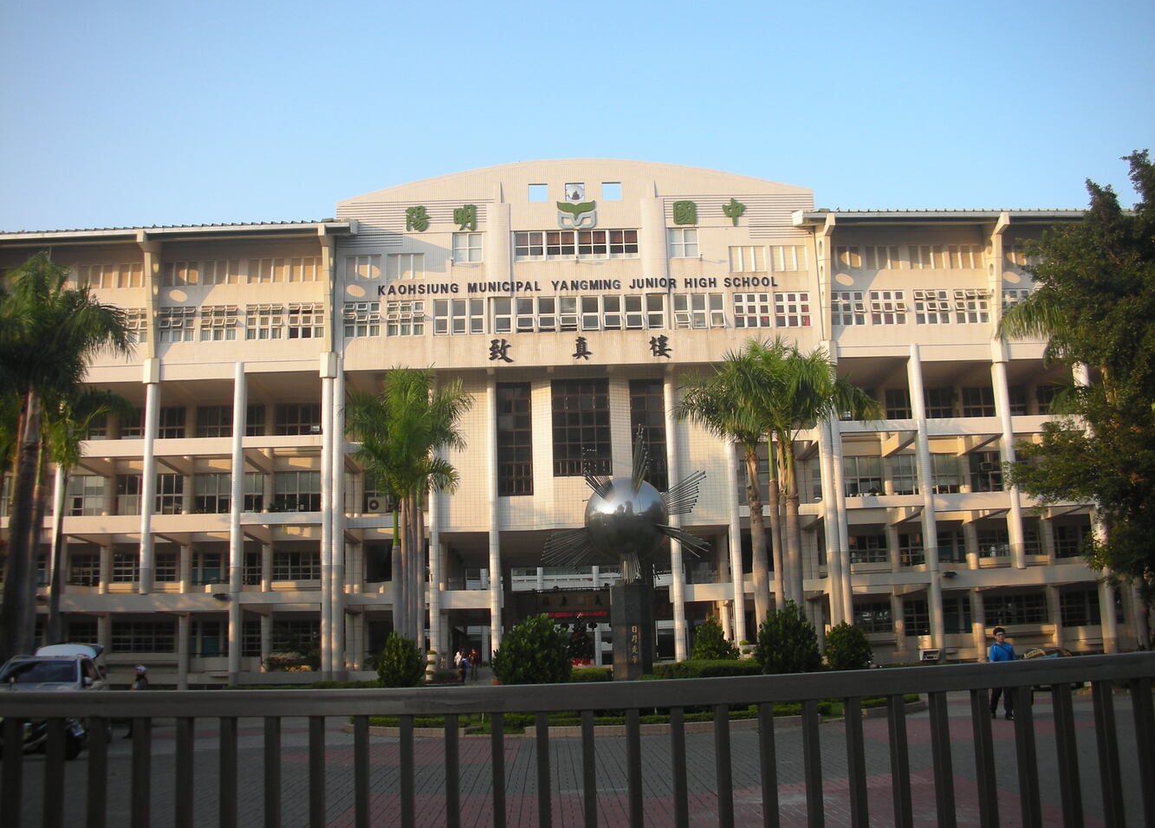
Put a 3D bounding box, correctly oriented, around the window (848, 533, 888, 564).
[{"bbox_3d":[16.279,7.523,65.331,2.293,1.783,0.150,-1,-11,-2],"label":"window"}]

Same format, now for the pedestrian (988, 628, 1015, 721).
[{"bbox_3d":[7.758,4.732,21.321,0.520,1.697,0.400,-2,-11,1],"label":"pedestrian"}]

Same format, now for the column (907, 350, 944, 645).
[{"bbox_3d":[17.079,4.226,57.268,0.620,15.700,0.800,-1,-12,-2],"label":"column"}]

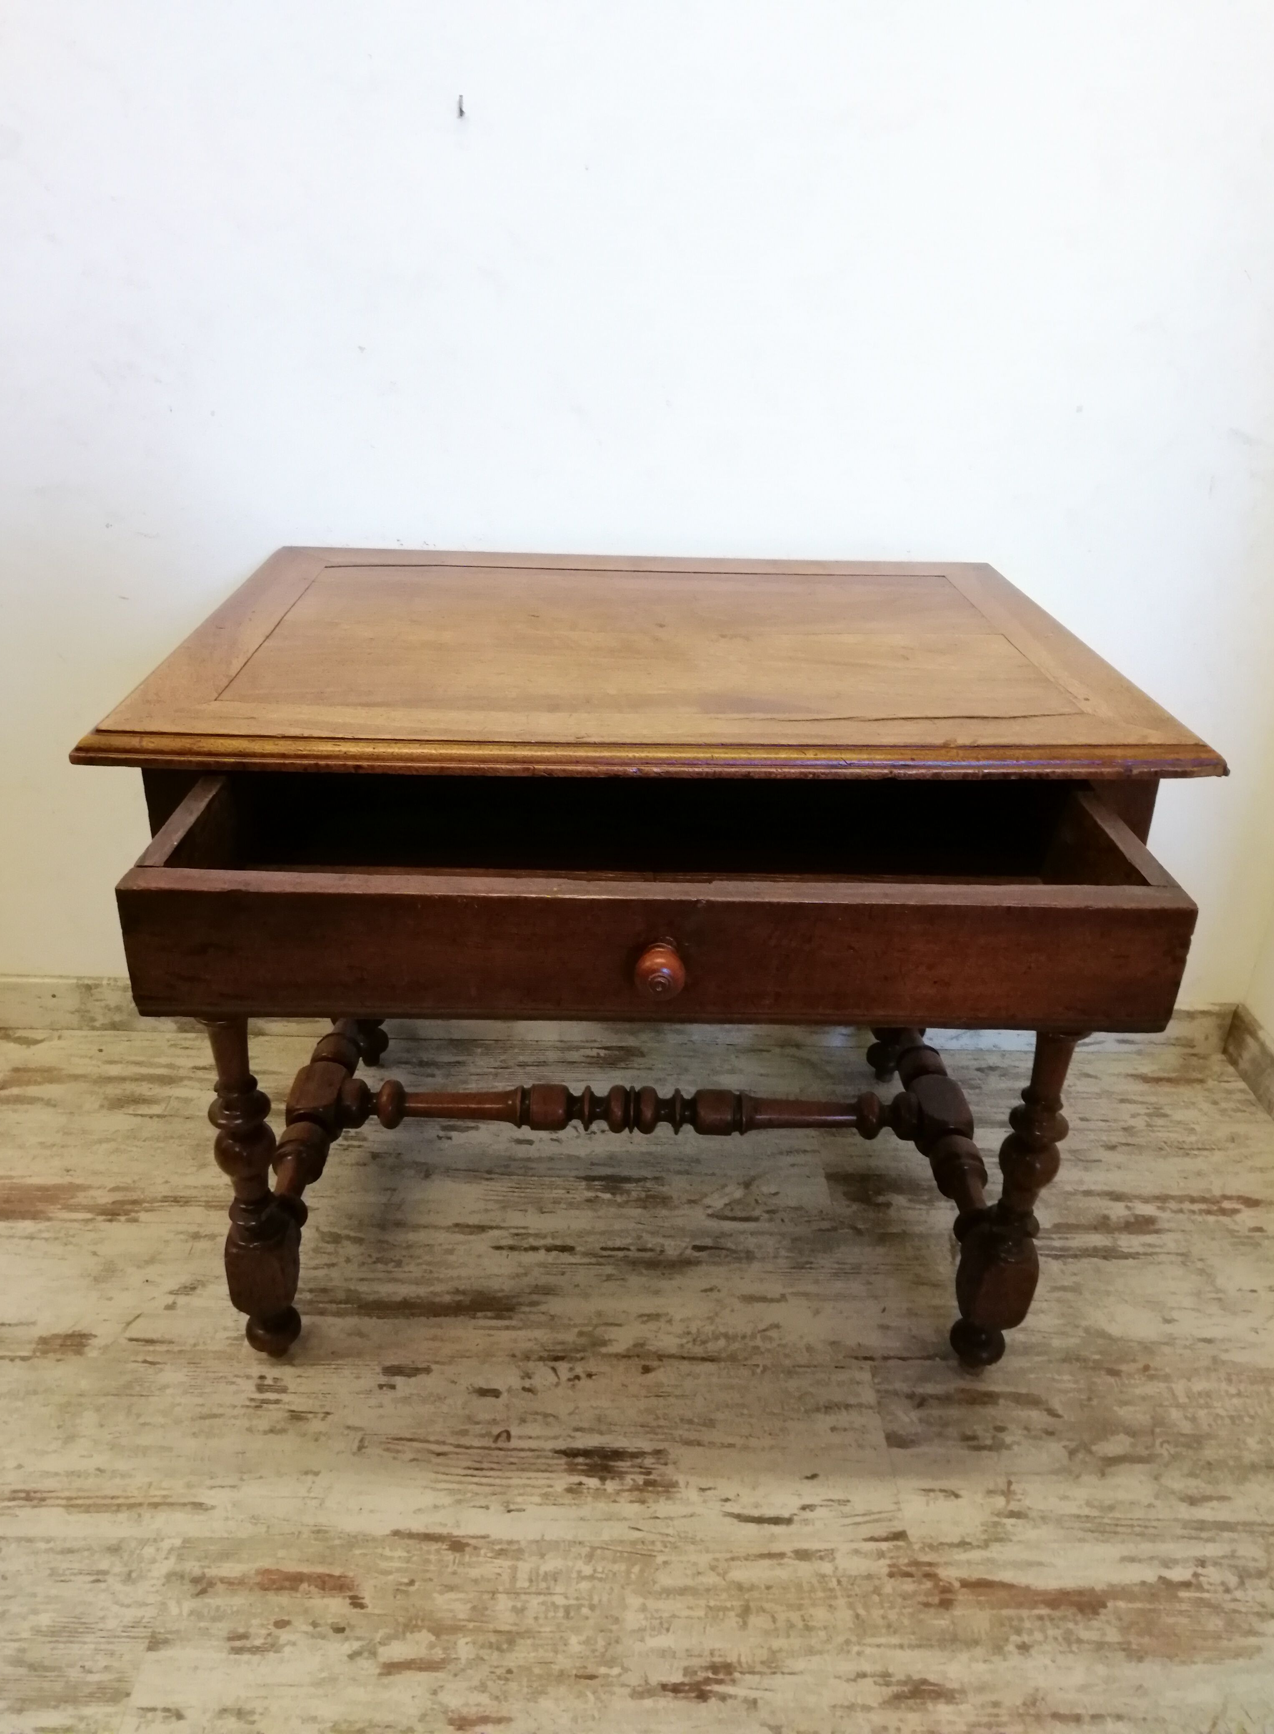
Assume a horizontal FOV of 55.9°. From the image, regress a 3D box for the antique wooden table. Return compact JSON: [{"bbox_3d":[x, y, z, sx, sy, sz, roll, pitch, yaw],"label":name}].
[{"bbox_3d":[0.002,0.123,1.285,0.879,0.735,0.778,1,28,-2],"label":"antique wooden table"}]

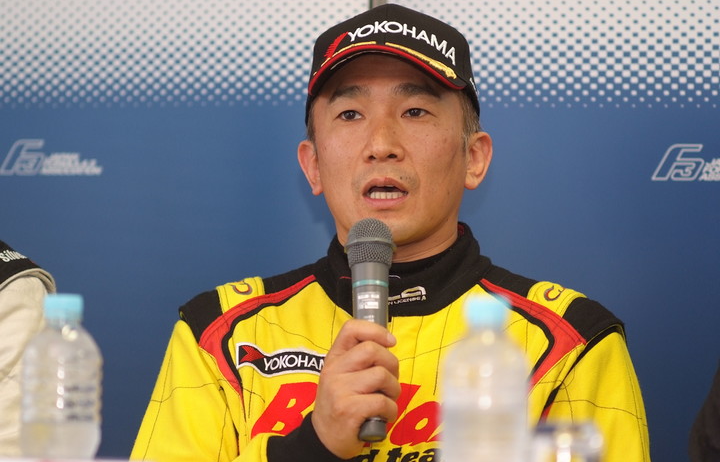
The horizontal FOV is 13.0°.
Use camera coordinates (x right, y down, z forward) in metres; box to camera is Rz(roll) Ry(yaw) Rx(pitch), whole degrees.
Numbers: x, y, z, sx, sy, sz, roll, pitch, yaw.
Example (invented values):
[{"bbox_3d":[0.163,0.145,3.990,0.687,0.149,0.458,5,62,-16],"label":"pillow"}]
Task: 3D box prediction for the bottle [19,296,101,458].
[{"bbox_3d":[-0.245,0.156,2.610,0.067,0.208,0.067,1,-2,0],"label":"bottle"}]

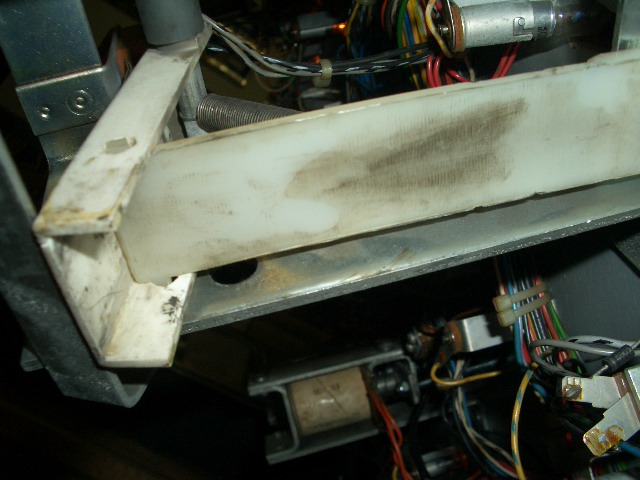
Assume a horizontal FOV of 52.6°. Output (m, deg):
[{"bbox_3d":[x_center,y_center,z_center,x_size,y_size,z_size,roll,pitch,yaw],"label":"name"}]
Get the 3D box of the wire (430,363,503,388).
[{"bbox_3d":[0.059,0.054,0.260,0.028,0.007,0.009,-7,31,7],"label":"wire"}]

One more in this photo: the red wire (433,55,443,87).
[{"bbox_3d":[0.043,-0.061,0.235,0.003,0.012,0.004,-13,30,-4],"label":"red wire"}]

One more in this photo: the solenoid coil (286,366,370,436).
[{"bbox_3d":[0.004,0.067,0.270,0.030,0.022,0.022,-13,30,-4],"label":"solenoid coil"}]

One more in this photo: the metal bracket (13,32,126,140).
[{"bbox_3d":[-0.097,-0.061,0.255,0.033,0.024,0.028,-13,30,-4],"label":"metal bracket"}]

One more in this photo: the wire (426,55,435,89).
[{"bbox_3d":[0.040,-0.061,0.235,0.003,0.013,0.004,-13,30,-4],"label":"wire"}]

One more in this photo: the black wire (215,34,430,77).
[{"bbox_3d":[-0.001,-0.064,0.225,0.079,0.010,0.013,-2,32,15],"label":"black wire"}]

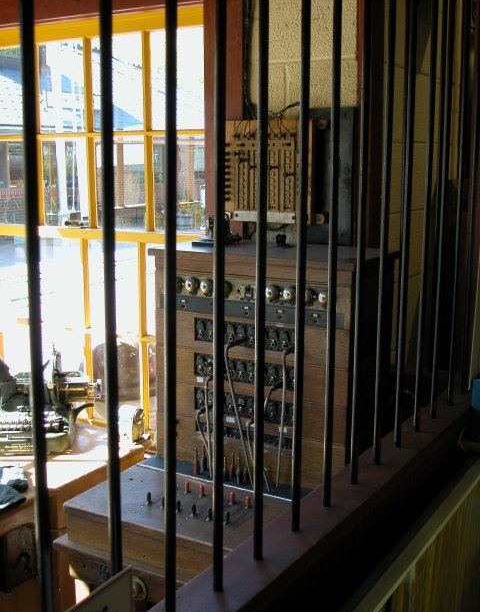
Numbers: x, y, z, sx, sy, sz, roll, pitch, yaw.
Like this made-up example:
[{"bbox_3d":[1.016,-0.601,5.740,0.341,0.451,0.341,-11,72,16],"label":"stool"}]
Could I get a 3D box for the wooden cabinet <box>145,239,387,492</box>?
[{"bbox_3d":[0.087,0.137,2.231,0.582,0.574,0.320,6,11,29],"label":"wooden cabinet"}]

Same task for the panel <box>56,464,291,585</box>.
[{"bbox_3d":[-0.106,0.524,1.951,0.592,0.100,0.340,6,11,29],"label":"panel"}]

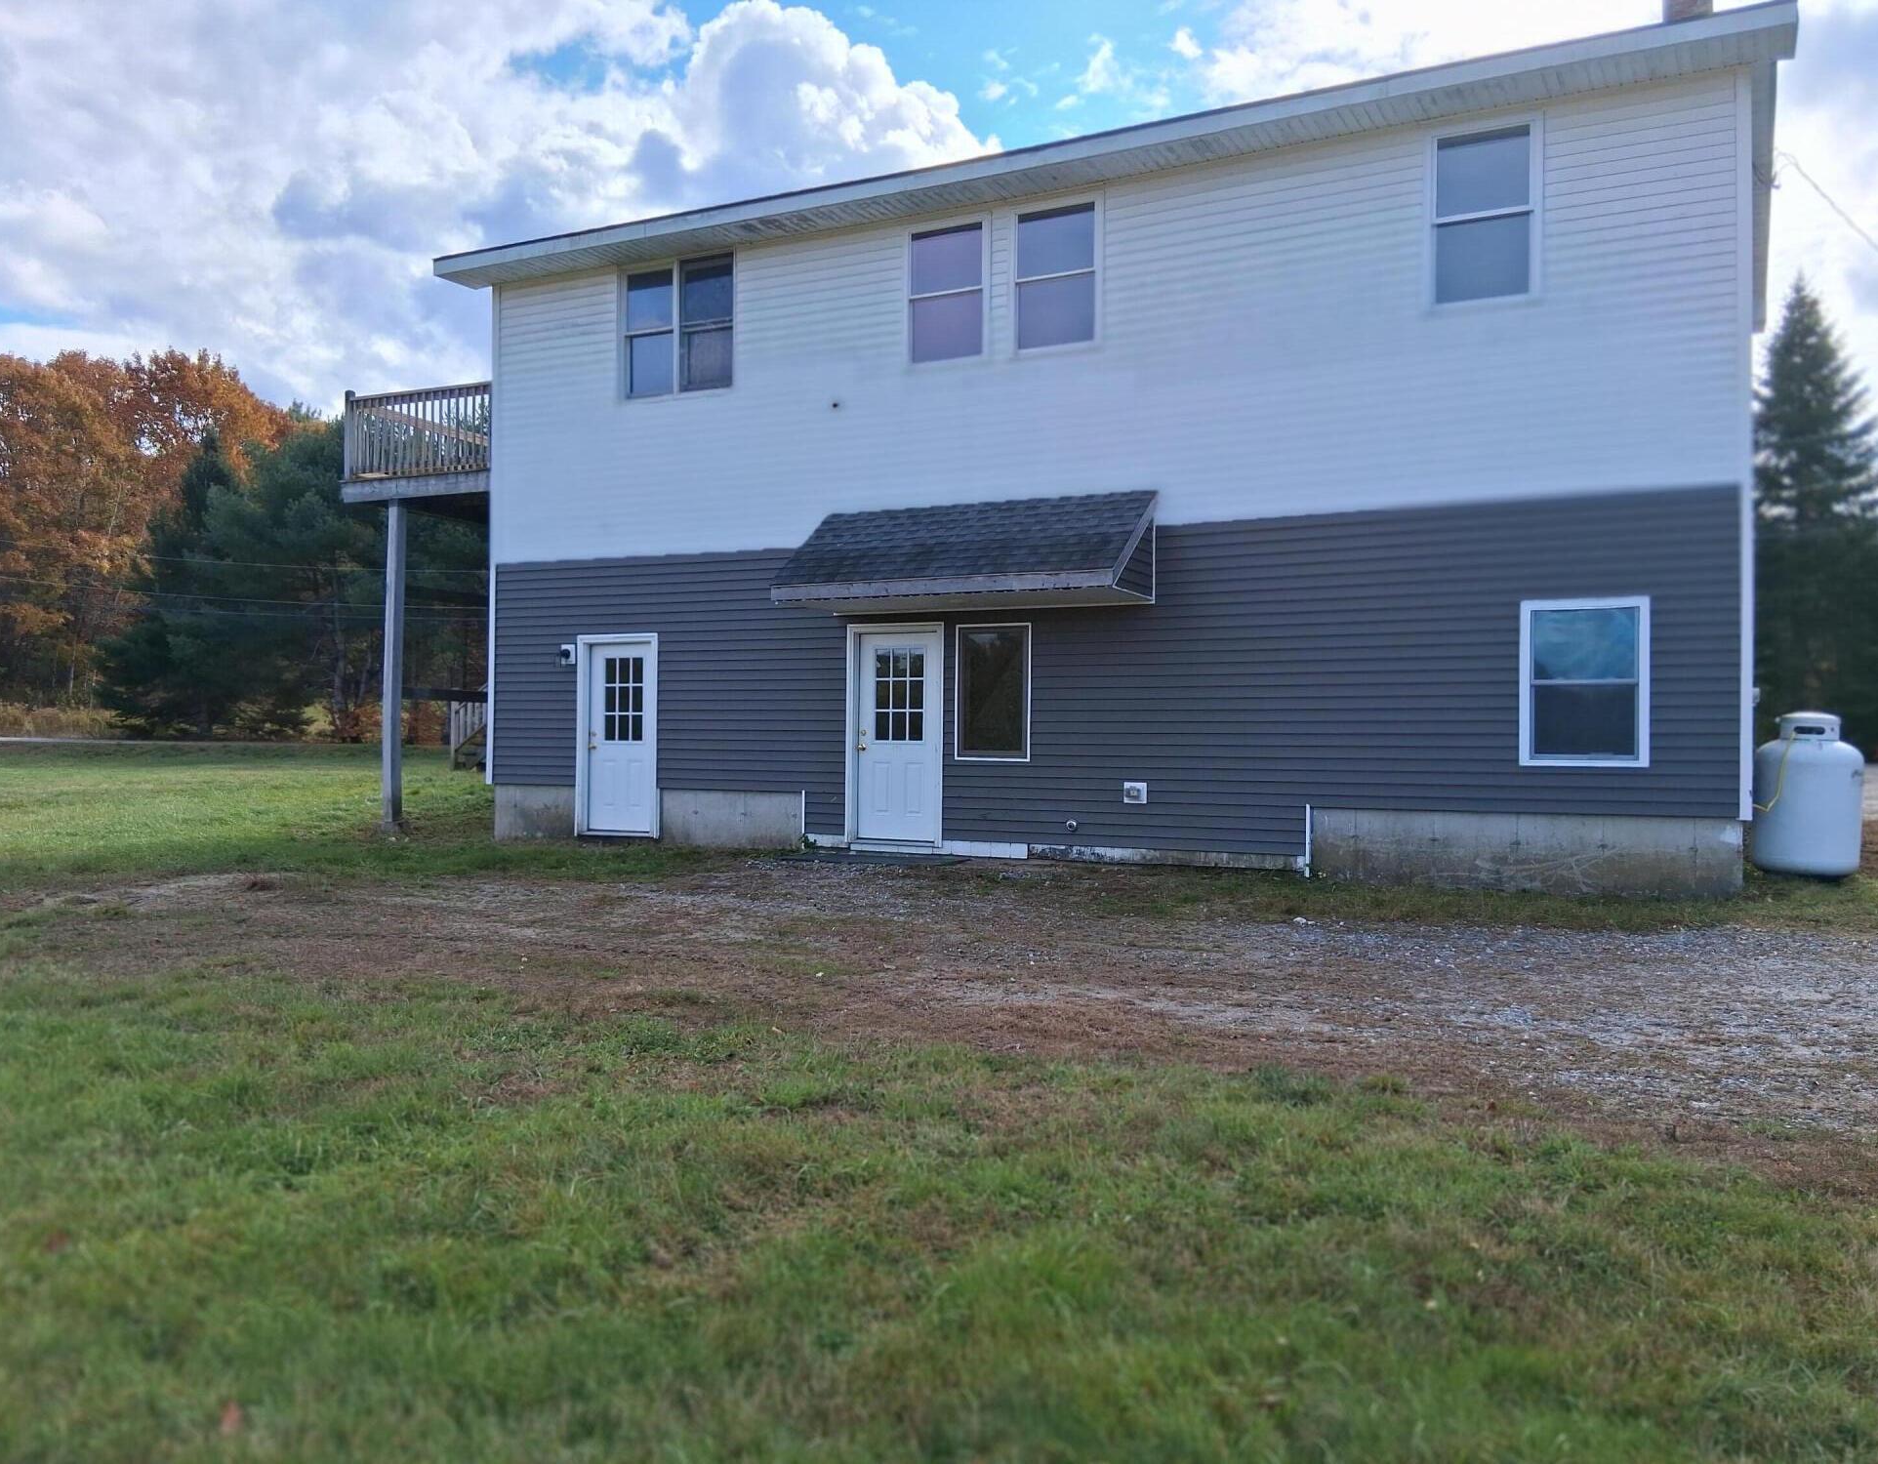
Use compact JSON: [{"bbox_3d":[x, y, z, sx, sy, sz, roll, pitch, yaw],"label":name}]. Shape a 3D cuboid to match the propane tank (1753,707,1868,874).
[{"bbox_3d":[6.915,0.495,11.680,0.755,1.300,0.755,0,0,27],"label":"propane tank"}]

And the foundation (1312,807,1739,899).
[{"bbox_3d":[4.542,0.921,11.555,3.130,0.590,0.250,0,0,27],"label":"foundation"}]

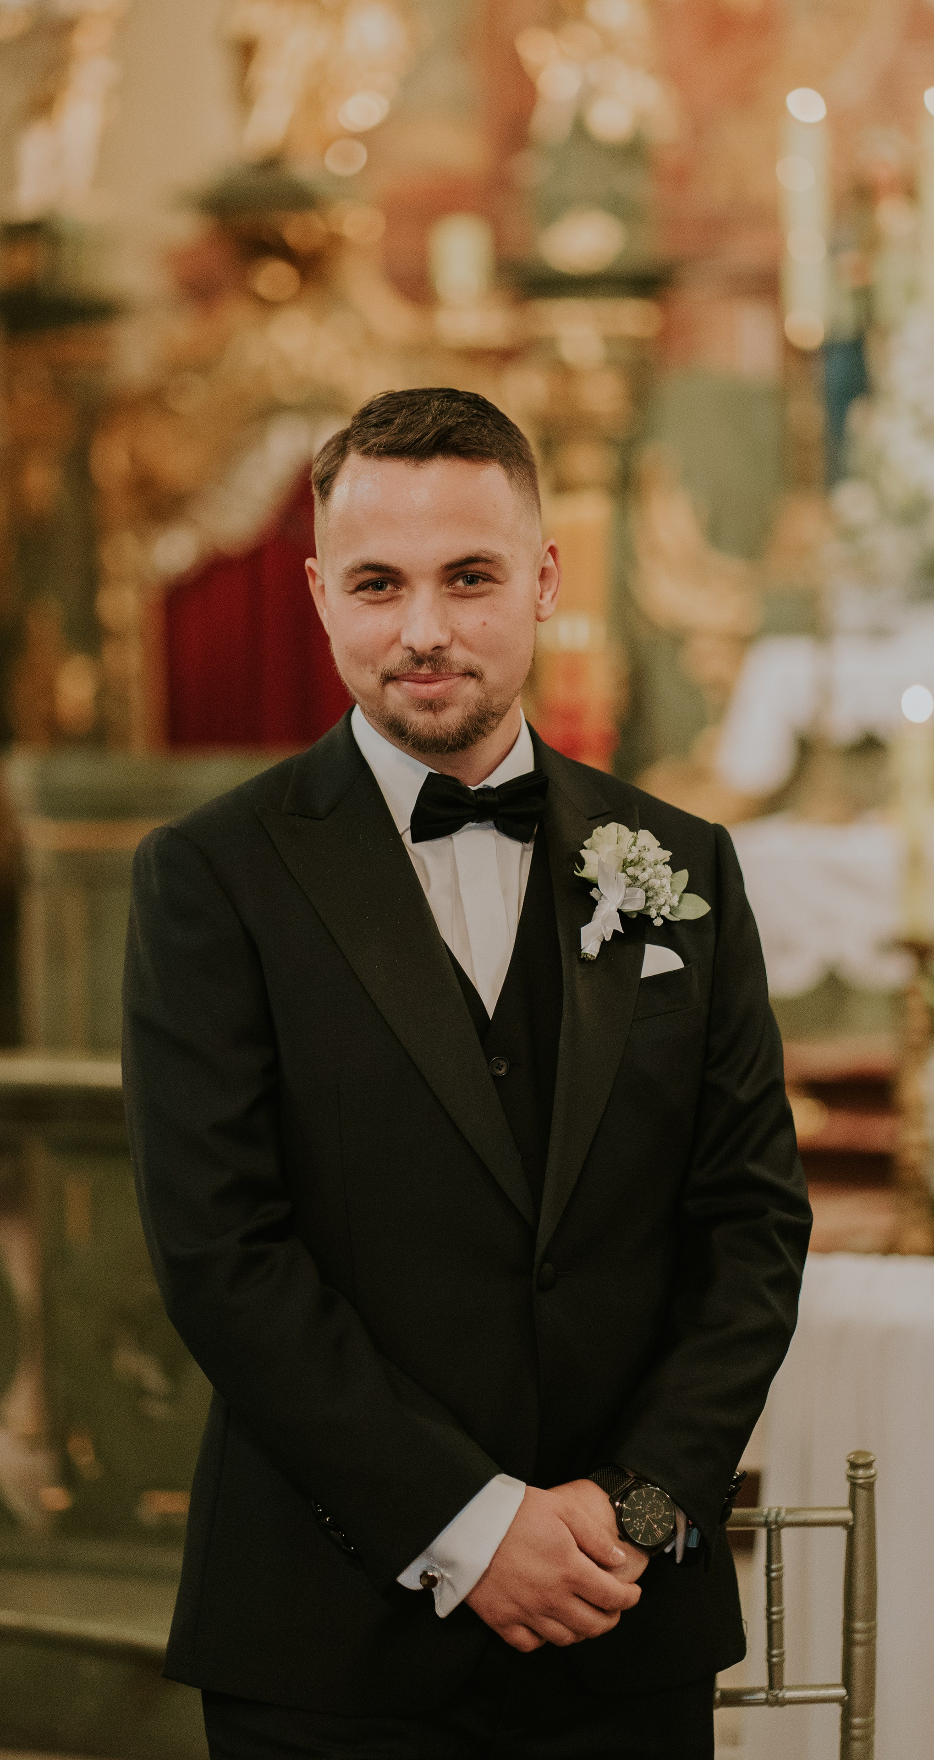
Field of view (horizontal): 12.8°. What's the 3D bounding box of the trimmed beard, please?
[{"bbox_3d":[-0.020,-0.124,2.930,0.110,0.072,0.075,-4,4,4],"label":"trimmed beard"}]

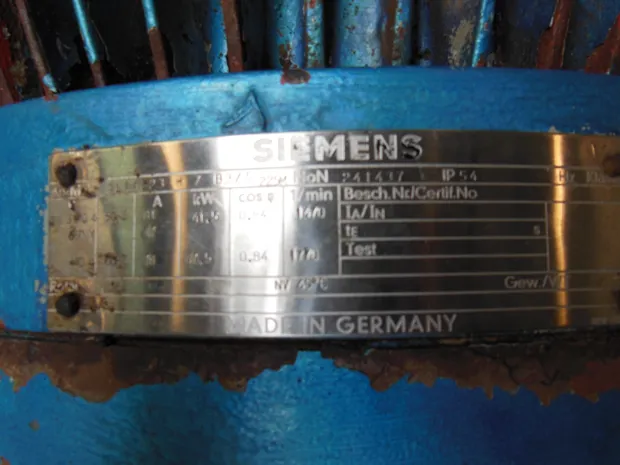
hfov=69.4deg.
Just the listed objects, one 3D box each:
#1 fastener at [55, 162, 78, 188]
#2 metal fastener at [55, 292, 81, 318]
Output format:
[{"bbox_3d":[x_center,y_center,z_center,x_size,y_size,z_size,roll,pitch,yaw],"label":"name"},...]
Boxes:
[{"bbox_3d":[-0.069,-0.016,0.126,0.007,0.007,0.003,-2,-4,22],"label":"fastener"},{"bbox_3d":[-0.067,0.020,0.123,0.007,0.007,0.003,-2,-4,22],"label":"metal fastener"}]

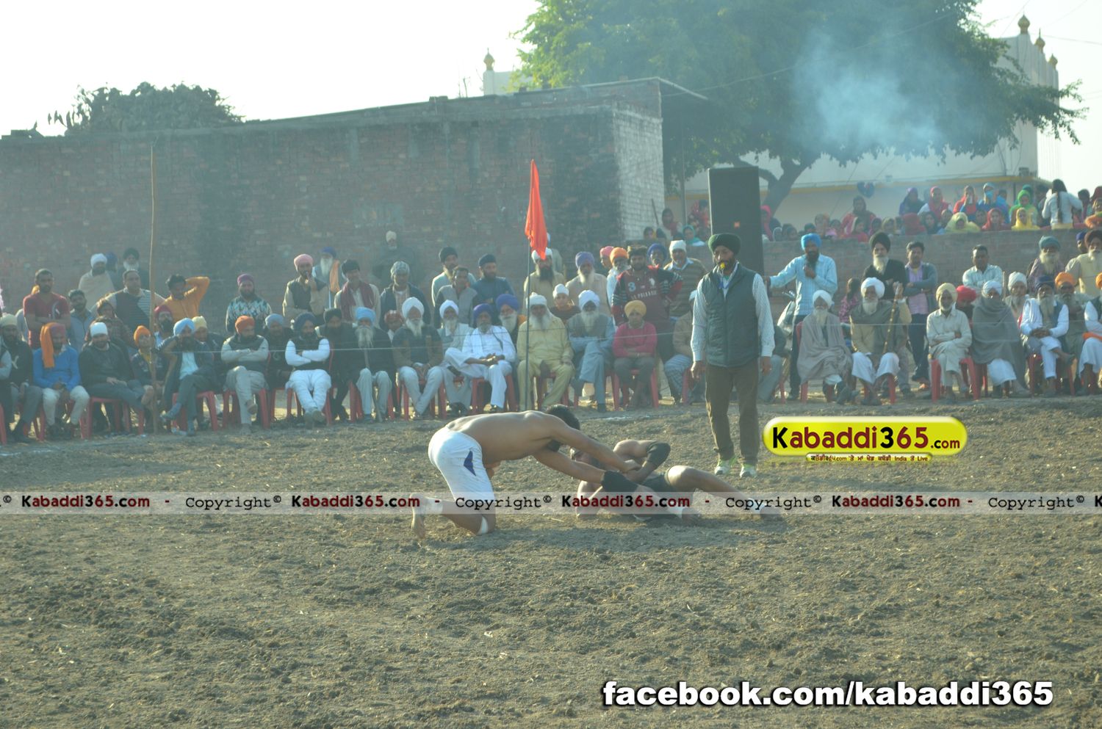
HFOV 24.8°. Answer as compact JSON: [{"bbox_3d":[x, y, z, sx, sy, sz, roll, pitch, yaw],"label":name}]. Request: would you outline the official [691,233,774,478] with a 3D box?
[{"bbox_3d":[1.338,-0.089,18.668,0.600,1.790,0.360,-2,2,11],"label":"official"}]

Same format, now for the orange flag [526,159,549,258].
[{"bbox_3d":[-0.168,-1.727,28.000,0.260,1.130,0.160,-2,2,0],"label":"orange flag"}]

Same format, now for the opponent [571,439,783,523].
[{"bbox_3d":[0.758,0.706,15.441,1.250,0.460,0.600,-2,-8,11],"label":"opponent"}]

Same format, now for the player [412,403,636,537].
[{"bbox_3d":[-0.162,0.626,15.137,1.360,0.730,0.560,-2,2,-8],"label":"player"}]

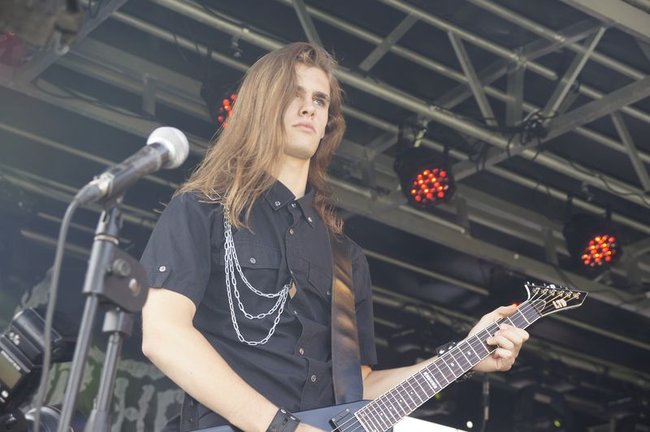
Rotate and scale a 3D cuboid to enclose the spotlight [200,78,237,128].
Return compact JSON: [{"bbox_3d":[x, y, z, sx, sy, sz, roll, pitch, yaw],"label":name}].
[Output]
[{"bbox_3d":[-0.367,-0.462,5.550,0.240,0.220,0.230,18,14,-30],"label":"spotlight"}]

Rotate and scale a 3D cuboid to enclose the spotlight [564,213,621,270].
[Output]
[{"bbox_3d":[1.281,0.122,6.480,0.240,0.220,0.230,18,14,-30],"label":"spotlight"}]

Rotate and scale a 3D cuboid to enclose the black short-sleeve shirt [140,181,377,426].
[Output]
[{"bbox_3d":[-0.132,0.208,2.860,0.480,0.600,0.290,10,-25,-27],"label":"black short-sleeve shirt"}]

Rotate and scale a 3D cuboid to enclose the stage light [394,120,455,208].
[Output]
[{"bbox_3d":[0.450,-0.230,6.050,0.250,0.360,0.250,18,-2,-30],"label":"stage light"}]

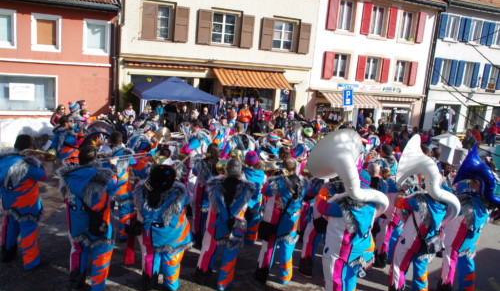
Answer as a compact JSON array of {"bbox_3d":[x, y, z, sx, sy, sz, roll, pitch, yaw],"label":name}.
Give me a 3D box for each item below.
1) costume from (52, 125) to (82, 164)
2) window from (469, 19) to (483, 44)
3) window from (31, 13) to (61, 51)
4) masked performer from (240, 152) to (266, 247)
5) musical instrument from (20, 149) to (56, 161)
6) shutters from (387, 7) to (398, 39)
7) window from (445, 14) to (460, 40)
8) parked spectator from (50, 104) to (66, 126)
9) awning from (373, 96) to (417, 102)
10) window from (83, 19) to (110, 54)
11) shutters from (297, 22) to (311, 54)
[{"bbox_3d":[-3.297,0.456,6.853,0.520,1.500,0.550,-1,12,-27],"label":"costume"},{"bbox_3d":[13.139,-6.577,21.777,0.912,1.330,0.150,1,11,-20],"label":"window"},{"bbox_3d":[-7.975,-4.397,14.711,1.047,1.402,0.150,0,10,-27],"label":"window"},{"bbox_3d":[0.070,0.842,6.230,0.520,1.630,0.440,6,9,10],"label":"masked performer"},{"bbox_3d":[-2.911,0.124,5.150,0.530,0.170,0.150,6,5,-38],"label":"musical instrument"},{"bbox_3d":[8.319,-7.106,21.796,0.564,1.692,0.060,0,10,-25],"label":"shutters"},{"bbox_3d":[11.446,-6.574,21.150,0.940,1.366,0.150,1,11,-20],"label":"window"},{"bbox_3d":[-5.983,-0.439,11.828,0.360,1.690,0.480,10,11,34],"label":"parked spectator"},{"bbox_3d":[8.673,-2.677,22.046,3.000,0.330,0.350,0,13,-22],"label":"awning"},{"bbox_3d":[-6.204,-4.352,15.153,0.993,1.358,0.160,1,11,-20],"label":"window"},{"bbox_3d":[2.636,-5.089,17.827,0.522,1.401,0.060,1,11,-20],"label":"shutters"}]

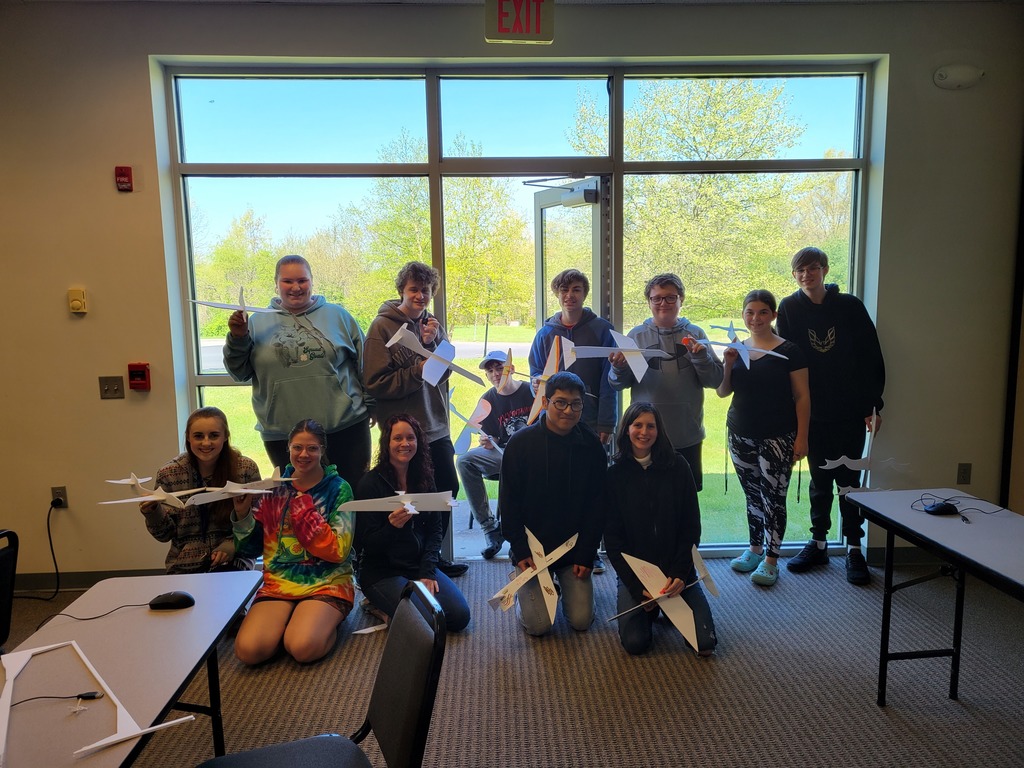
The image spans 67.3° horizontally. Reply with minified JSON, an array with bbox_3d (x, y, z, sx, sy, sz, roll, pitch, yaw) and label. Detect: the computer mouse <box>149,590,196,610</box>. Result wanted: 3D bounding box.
[{"bbox_3d":[-0.887,0.559,2.008,0.114,0.037,0.062,0,7,4],"label":"computer mouse"}]

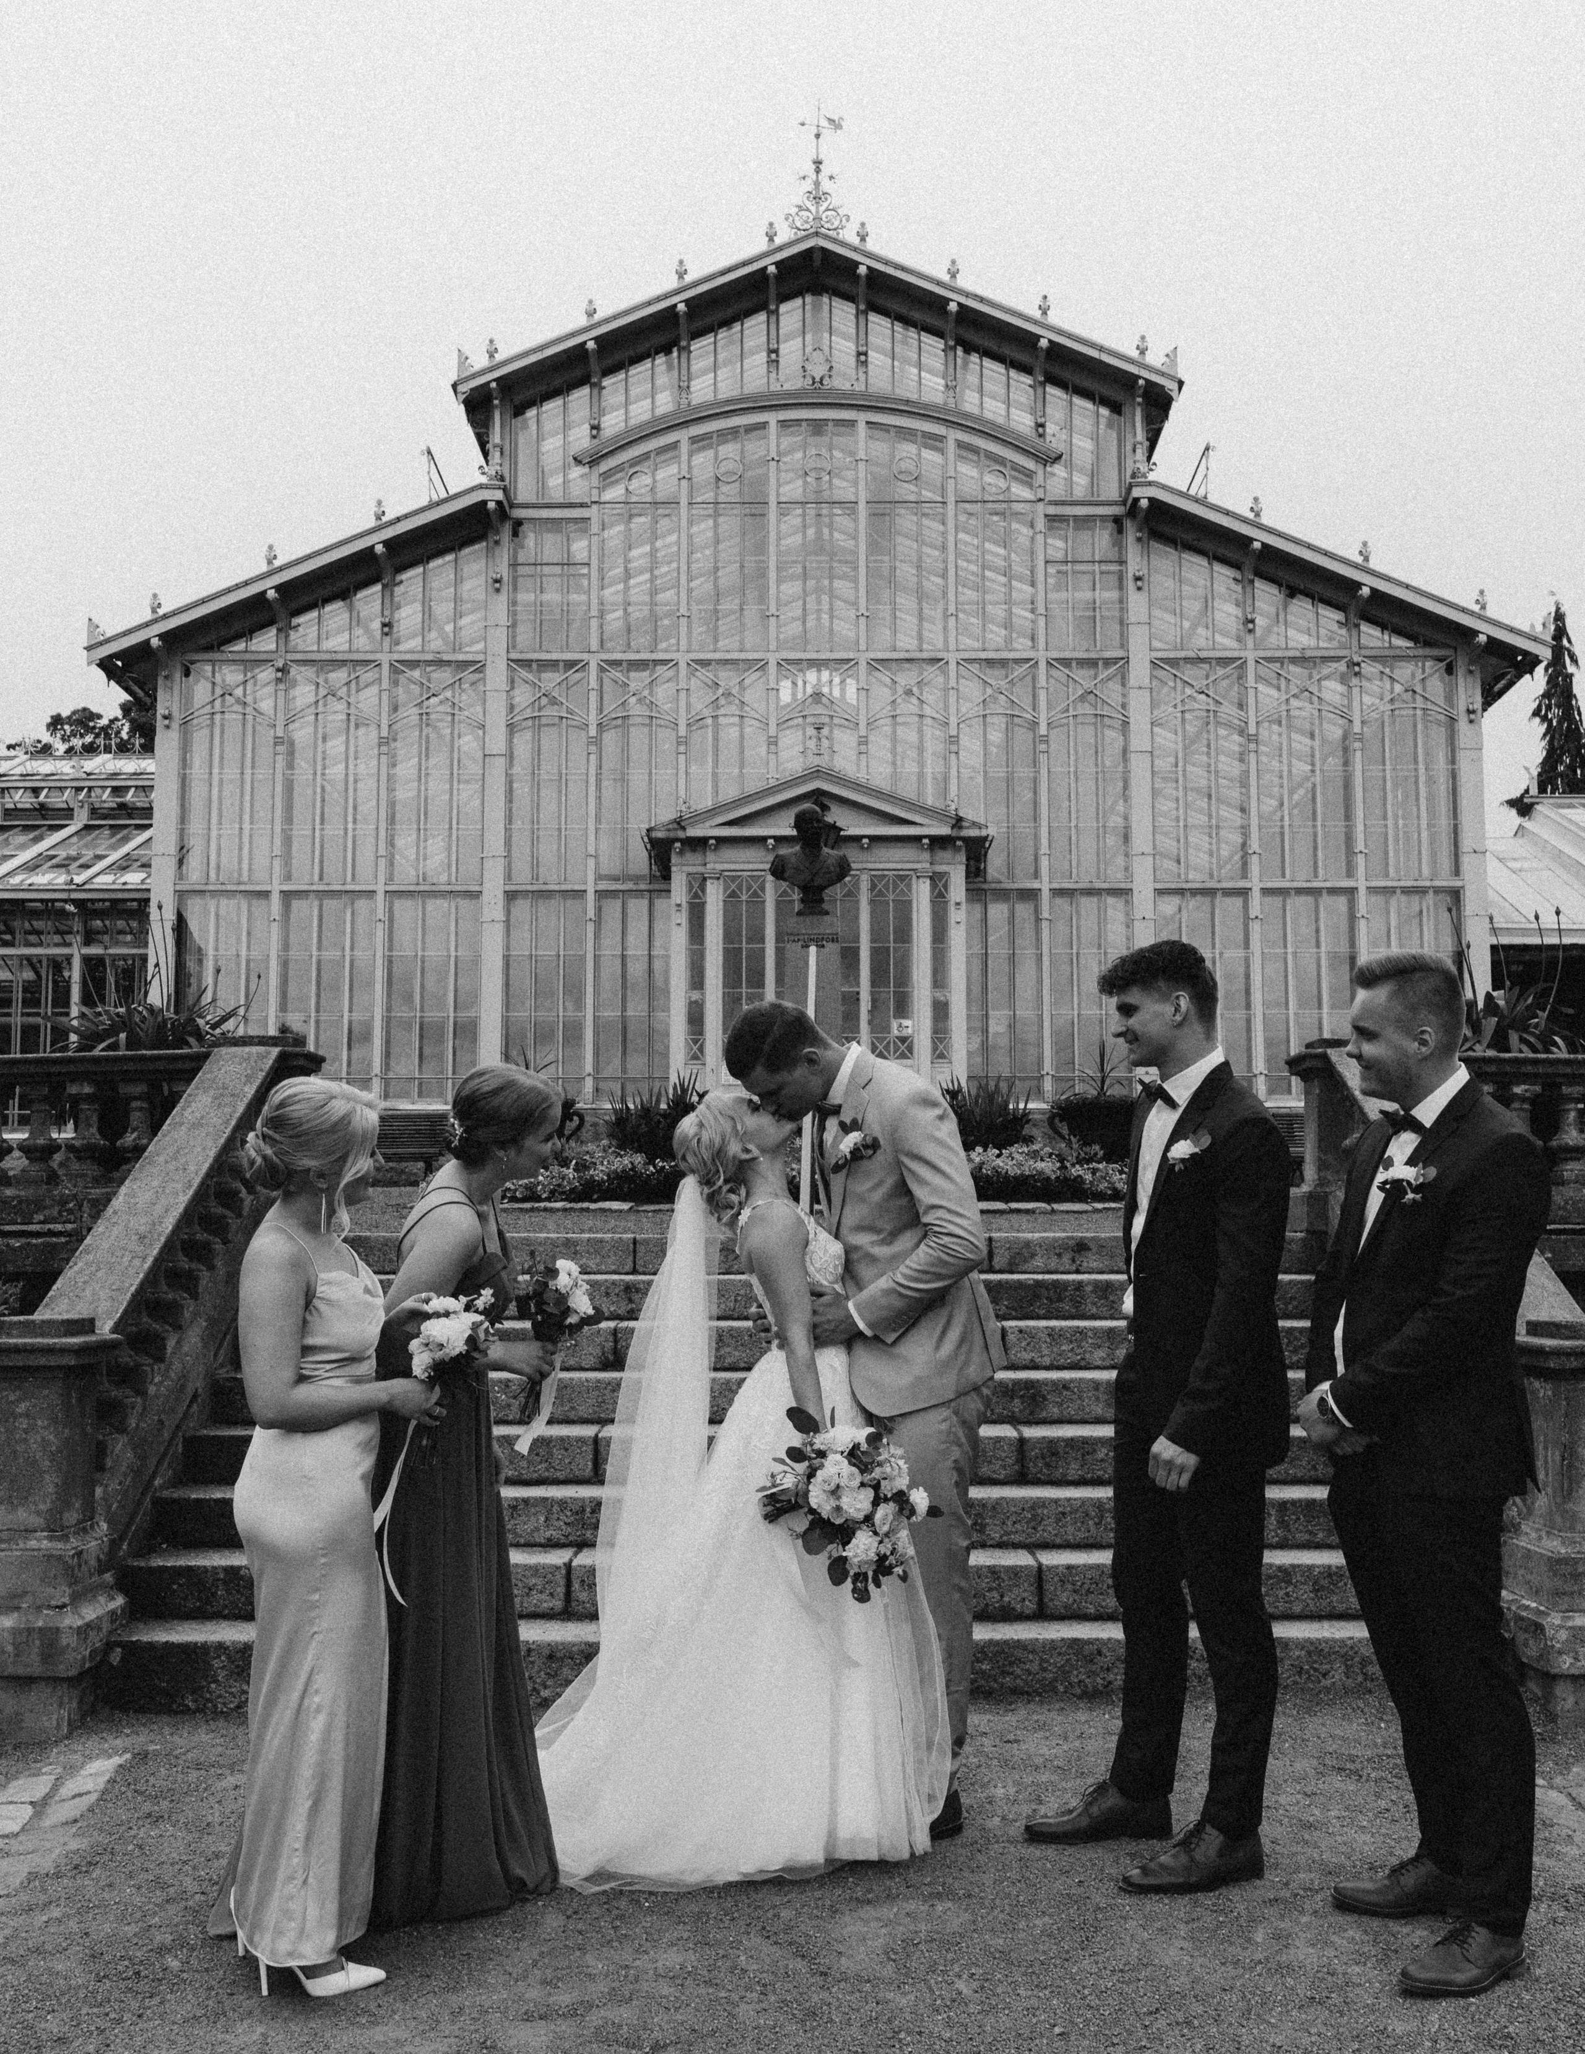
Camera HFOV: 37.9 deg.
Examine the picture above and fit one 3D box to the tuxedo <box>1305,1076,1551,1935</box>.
[{"bbox_3d":[1.171,0.831,4.232,0.420,1.516,0.550,3,-7,-24],"label":"tuxedo"}]

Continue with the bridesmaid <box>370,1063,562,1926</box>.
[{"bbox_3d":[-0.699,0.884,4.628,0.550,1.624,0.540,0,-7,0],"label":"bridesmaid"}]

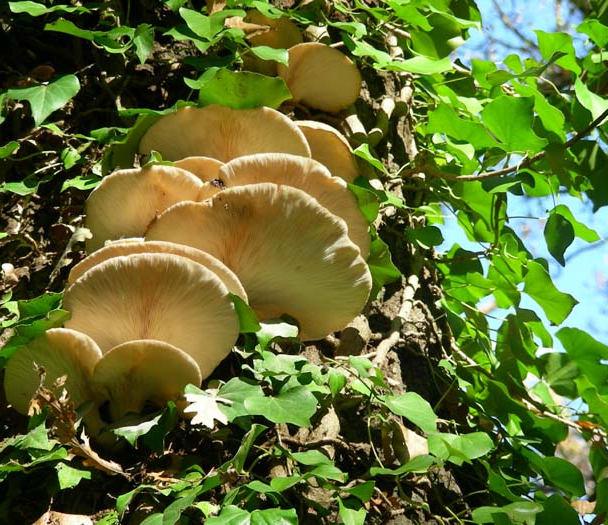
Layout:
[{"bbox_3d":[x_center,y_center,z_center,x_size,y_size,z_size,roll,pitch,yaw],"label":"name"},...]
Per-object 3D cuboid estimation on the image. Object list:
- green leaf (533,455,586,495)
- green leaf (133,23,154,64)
[{"bbox_3d":[0.211,0.177,2.470,0.042,0.028,0.024,0,-25,0],"label":"green leaf"},{"bbox_3d":[-0.138,-0.188,2.570,0.019,0.032,0.017,0,-25,0],"label":"green leaf"}]

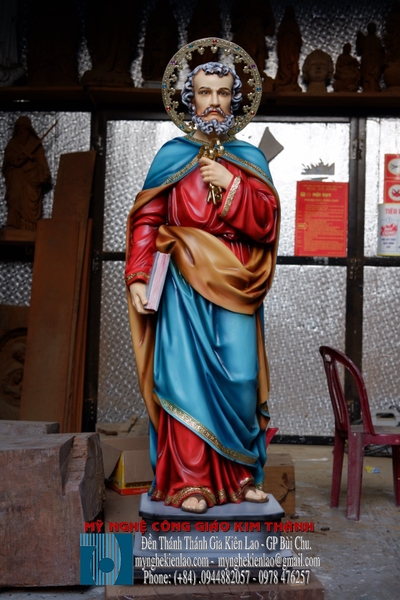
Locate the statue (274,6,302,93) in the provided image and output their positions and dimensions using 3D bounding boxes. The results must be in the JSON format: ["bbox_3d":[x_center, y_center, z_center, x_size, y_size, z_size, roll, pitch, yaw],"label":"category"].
[{"bbox_3d":[0.634,-1.808,6.400,0.217,0.648,0.190,2,-3,-1],"label":"statue"}]

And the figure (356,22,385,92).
[{"bbox_3d":[1.235,-1.750,6.400,0.203,0.530,0.170,2,-3,-1],"label":"figure"}]

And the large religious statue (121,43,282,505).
[{"bbox_3d":[0.009,-0.083,3.120,0.551,1.681,0.420,2,-3,-1],"label":"large religious statue"}]

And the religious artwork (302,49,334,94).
[{"bbox_3d":[0.859,-1.651,6.400,0.232,0.348,0.230,2,-3,-1],"label":"religious artwork"}]

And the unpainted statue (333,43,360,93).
[{"bbox_3d":[1.061,-1.677,6.400,0.203,0.383,0.190,2,-3,-1],"label":"unpainted statue"}]

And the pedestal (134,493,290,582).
[{"bbox_3d":[0.036,0.837,3.176,0.525,0.216,0.445,1,-2,-3],"label":"pedestal"}]

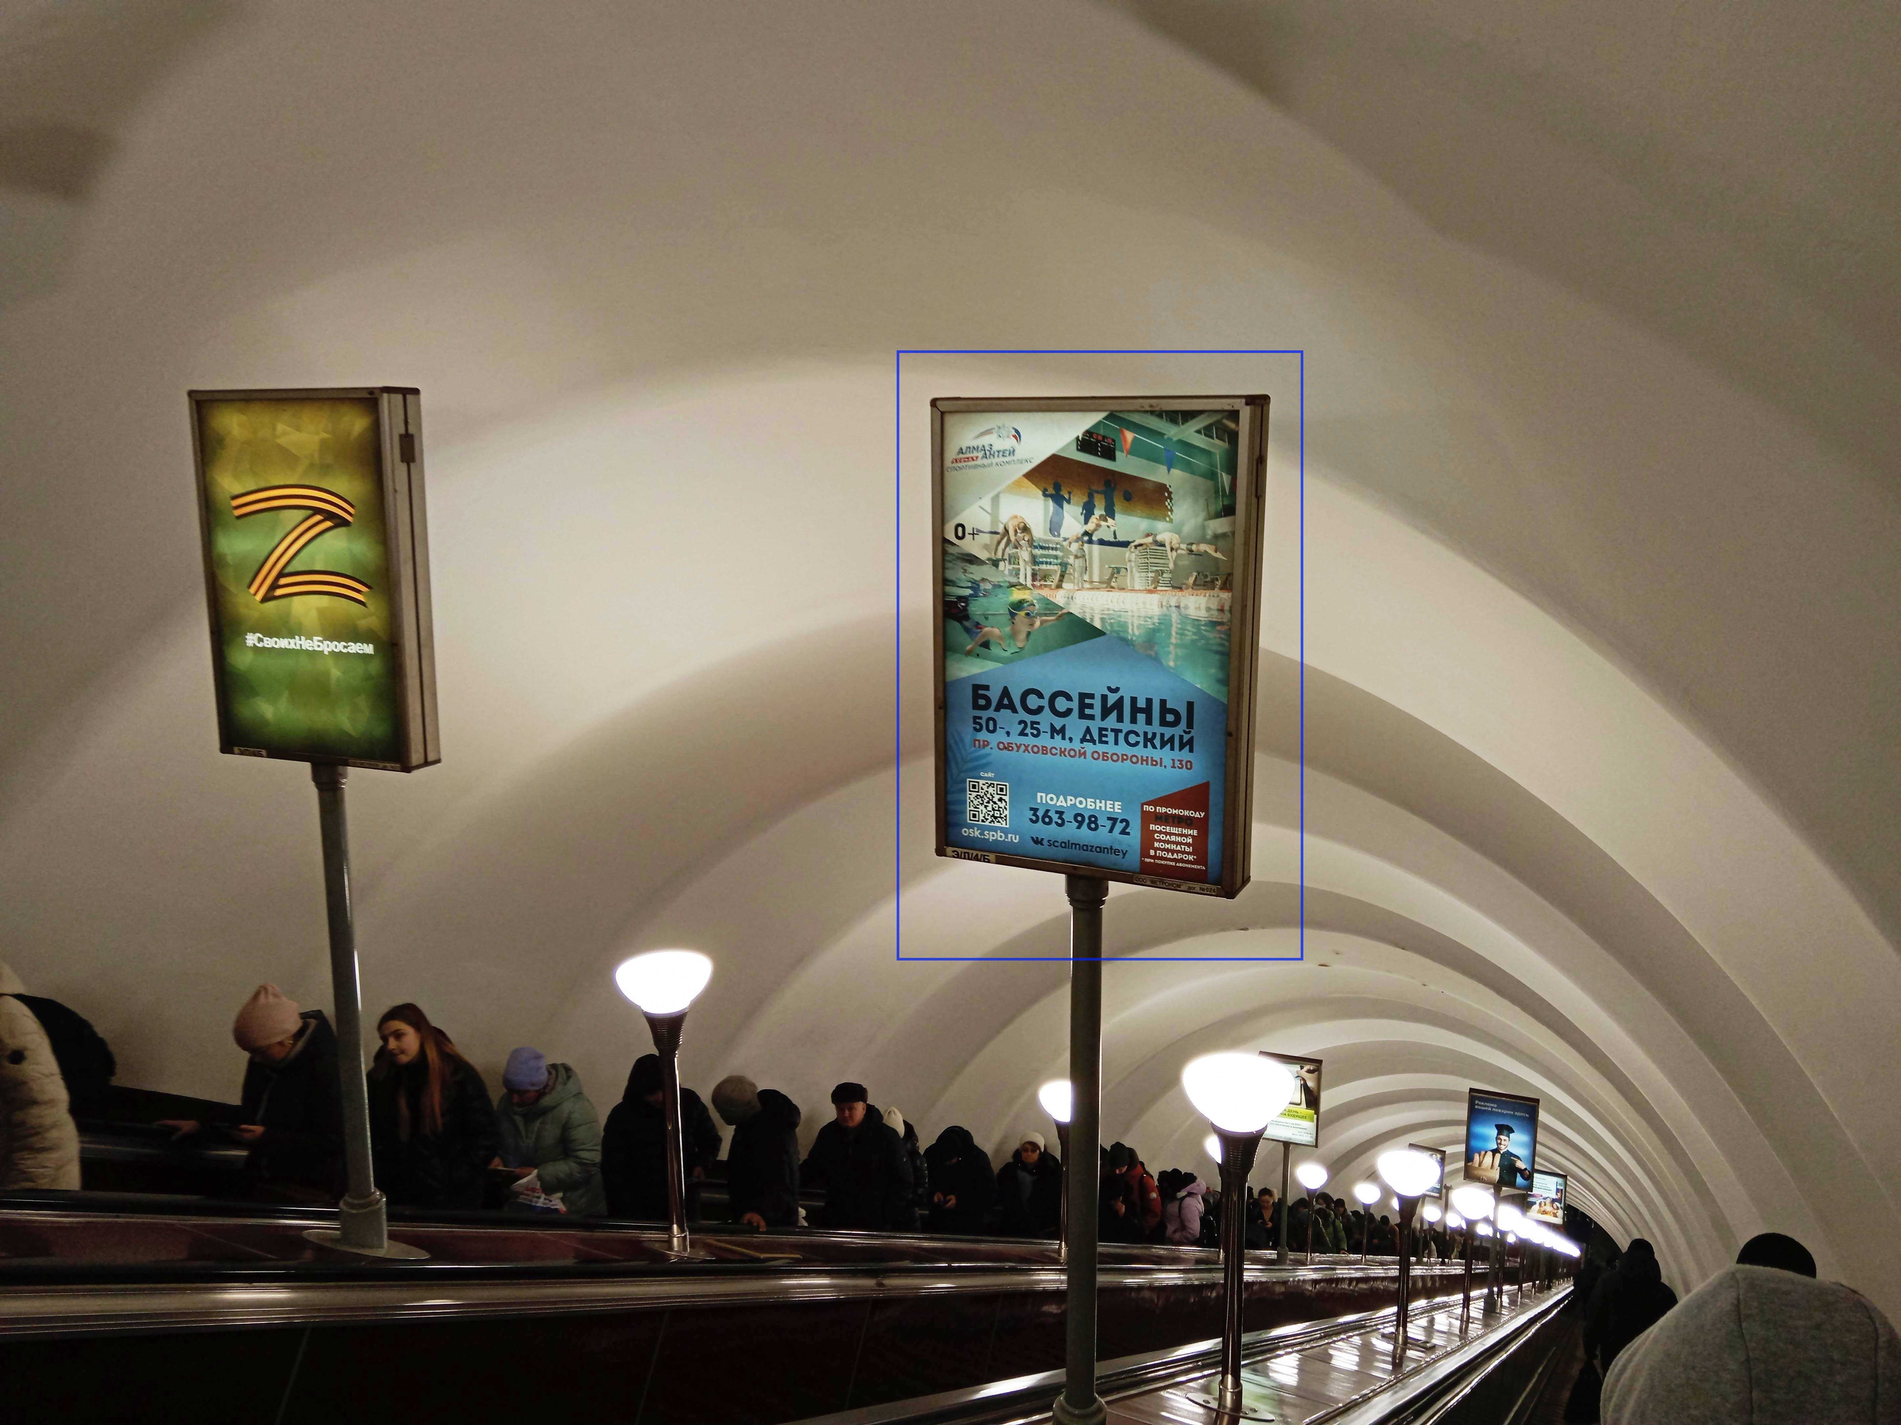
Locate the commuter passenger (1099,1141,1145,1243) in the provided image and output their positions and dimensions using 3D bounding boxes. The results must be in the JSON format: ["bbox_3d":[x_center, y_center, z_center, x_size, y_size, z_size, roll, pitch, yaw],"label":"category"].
[{"bbox_3d":[1.455,4.556,12.986,0.520,1.800,0.420,7,14,30],"label":"commuter passenger"}]

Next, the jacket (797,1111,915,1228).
[{"bbox_3d":[-0.538,2.754,8.609,0.600,0.912,0.380,5,13,21],"label":"jacket"}]

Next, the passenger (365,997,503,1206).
[{"bbox_3d":[-1.892,1.820,5.458,0.520,1.646,0.400,5,13,21],"label":"passenger"}]

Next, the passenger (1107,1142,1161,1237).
[{"bbox_3d":[1.601,4.653,13.335,0.520,1.840,0.420,9,15,37],"label":"passenger"}]

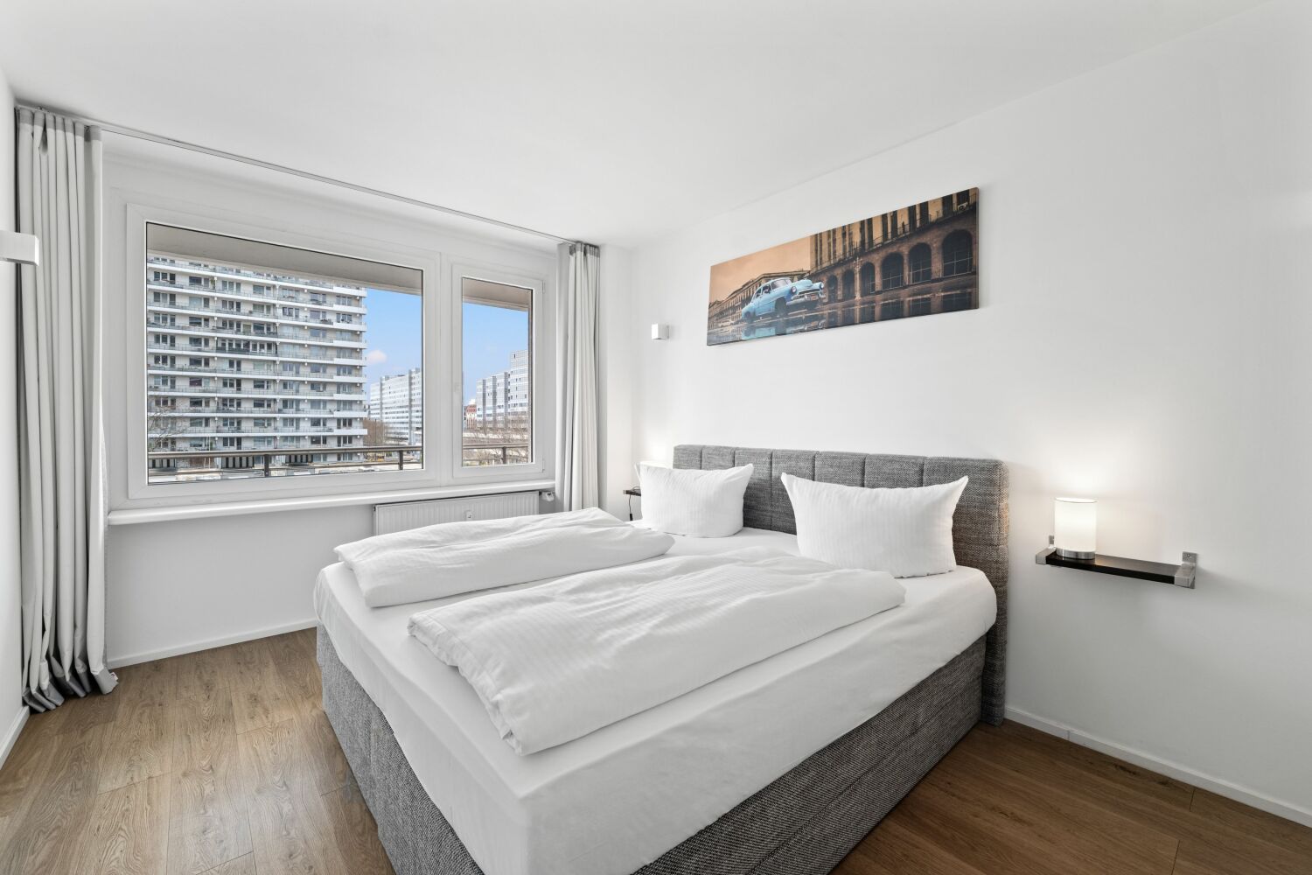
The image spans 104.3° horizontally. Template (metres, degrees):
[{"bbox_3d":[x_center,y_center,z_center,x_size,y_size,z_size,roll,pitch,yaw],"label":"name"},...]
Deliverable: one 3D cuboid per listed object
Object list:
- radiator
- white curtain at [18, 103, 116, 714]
[{"bbox_3d":[-1.301,0.699,3.446,1.068,0.590,0.102,-1,2,-40],"label":"radiator"},{"bbox_3d":[-2.531,-0.112,2.188,0.252,2.481,0.190,-1,2,-40],"label":"white curtain"}]

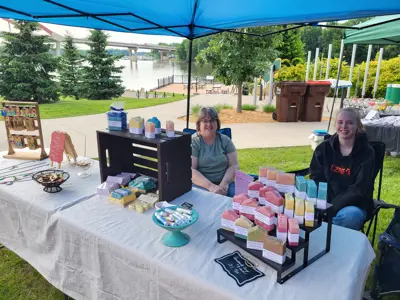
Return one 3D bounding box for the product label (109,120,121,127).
[{"bbox_3d":[-0.455,-0.139,1.600,0.069,0.033,0.002,3,17,12],"label":"product label"}]

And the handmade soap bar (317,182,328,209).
[{"bbox_3d":[0.430,0.159,1.058,0.027,0.067,0.068,6,17,20],"label":"handmade soap bar"}]

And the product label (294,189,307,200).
[{"bbox_3d":[0.397,0.166,1.188,0.030,0.028,0.068,2,16,8],"label":"product label"}]

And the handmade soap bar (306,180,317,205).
[{"bbox_3d":[0.412,0.158,1.105,0.029,0.082,0.066,3,17,9],"label":"handmade soap bar"}]

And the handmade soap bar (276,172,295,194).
[{"bbox_3d":[0.335,0.124,1.179,0.069,0.067,0.027,4,17,13],"label":"handmade soap bar"}]

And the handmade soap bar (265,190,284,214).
[{"bbox_3d":[0.287,0.199,1.159,0.029,0.068,0.071,-13,21,-38],"label":"handmade soap bar"}]

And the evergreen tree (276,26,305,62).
[{"bbox_3d":[6.140,-6.782,19.901,2.600,6.000,2.600,0,16,0],"label":"evergreen tree"}]

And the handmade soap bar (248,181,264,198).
[{"bbox_3d":[0.233,0.158,1.219,0.068,0.065,0.027,8,18,25],"label":"handmade soap bar"}]

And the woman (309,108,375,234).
[{"bbox_3d":[0.978,0.262,2.166,0.540,1.170,0.800,8,18,26],"label":"woman"}]

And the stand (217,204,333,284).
[{"bbox_3d":[0.269,0.275,1.108,0.279,0.183,0.293,-13,20,-37],"label":"stand"}]

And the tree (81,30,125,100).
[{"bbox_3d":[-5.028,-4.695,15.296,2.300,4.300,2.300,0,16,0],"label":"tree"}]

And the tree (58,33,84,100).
[{"bbox_3d":[-6.582,-4.234,15.452,1.450,3.200,1.450,1,16,0],"label":"tree"}]

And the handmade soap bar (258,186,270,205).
[{"bbox_3d":[0.279,0.189,1.195,0.074,0.068,0.029,12,20,36],"label":"handmade soap bar"}]

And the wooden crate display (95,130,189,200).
[{"bbox_3d":[-0.312,0.053,1.690,0.472,0.310,0.243,13,20,35],"label":"wooden crate display"}]

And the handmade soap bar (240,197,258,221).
[{"bbox_3d":[0.196,0.224,1.166,0.074,0.080,0.030,9,18,27],"label":"handmade soap bar"}]

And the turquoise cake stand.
[{"bbox_3d":[-0.094,0.307,1.186,0.185,0.110,0.185,1,16,0],"label":"turquoise cake stand"}]

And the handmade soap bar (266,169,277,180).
[{"bbox_3d":[0.305,0.117,1.206,0.069,0.067,0.027,5,17,16],"label":"handmade soap bar"}]

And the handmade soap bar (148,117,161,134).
[{"bbox_3d":[-0.242,-0.128,1.610,0.070,0.085,0.031,2,16,8],"label":"handmade soap bar"}]

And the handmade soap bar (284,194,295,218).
[{"bbox_3d":[0.333,0.200,1.106,0.029,0.080,0.066,3,17,9],"label":"handmade soap bar"}]

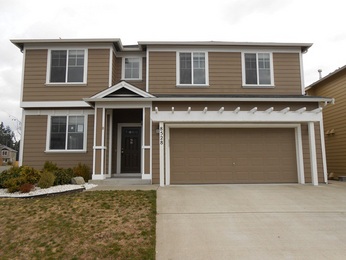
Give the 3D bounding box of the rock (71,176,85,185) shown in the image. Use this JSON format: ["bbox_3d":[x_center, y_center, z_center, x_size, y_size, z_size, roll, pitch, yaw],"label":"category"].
[{"bbox_3d":[-3.501,1.870,9.592,0.468,0.273,0.380,0,-6,-2],"label":"rock"}]

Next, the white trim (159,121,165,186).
[{"bbox_3d":[-0.375,0.848,9.287,0.150,2.280,0.150,0,-6,-2],"label":"white trim"}]

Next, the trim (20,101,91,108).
[{"bbox_3d":[-4.850,-1.053,10.885,2.990,0.225,0.100,0,-6,-2],"label":"trim"}]

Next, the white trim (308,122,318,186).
[{"bbox_3d":[5.074,0.841,9.436,0.150,2.300,0.150,0,-6,-2],"label":"white trim"}]

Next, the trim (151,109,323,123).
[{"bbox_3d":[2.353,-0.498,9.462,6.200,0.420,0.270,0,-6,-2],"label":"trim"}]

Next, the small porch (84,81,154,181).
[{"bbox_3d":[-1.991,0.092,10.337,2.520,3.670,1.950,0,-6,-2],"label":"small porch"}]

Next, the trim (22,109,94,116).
[{"bbox_3d":[-4.784,-0.751,10.986,2.938,0.240,0.080,0,-6,-2],"label":"trim"}]

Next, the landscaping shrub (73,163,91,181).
[{"bbox_3d":[-3.551,1.671,10.185,0.683,0.756,0.680,0,-6,-2],"label":"landscaping shrub"}]

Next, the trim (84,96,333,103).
[{"bbox_3d":[1.384,-1.107,9.503,9.170,0.145,0.150,0,-6,-2],"label":"trim"}]

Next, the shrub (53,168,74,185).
[{"bbox_3d":[-4.066,1.735,9.757,0.778,0.583,0.750,0,-6,-2],"label":"shrub"}]

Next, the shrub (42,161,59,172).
[{"bbox_3d":[-4.751,1.636,10.195,0.606,0.842,0.650,0,-6,-2],"label":"shrub"}]

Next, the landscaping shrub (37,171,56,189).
[{"bbox_3d":[-4.277,1.691,8.949,0.598,0.560,0.600,0,-6,-2],"label":"landscaping shrub"}]

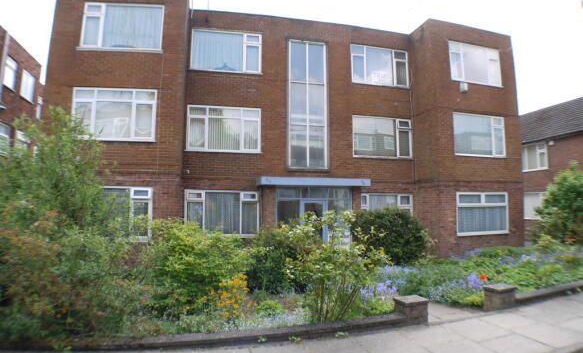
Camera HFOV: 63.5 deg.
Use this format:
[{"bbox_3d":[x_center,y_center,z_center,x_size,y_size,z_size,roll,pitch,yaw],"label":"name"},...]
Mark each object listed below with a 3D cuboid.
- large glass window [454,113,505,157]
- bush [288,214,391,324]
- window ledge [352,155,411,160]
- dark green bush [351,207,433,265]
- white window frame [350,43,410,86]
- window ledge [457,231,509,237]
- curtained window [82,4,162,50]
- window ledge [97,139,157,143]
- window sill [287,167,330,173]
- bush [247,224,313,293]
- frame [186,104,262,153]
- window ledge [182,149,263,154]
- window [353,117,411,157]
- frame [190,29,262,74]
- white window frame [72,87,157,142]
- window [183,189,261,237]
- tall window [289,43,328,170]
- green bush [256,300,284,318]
[{"bbox_3d":[6.137,-1.335,15.350,1.870,1.370,0.140,1,-7,-14],"label":"large glass window"},{"bbox_3d":[0.605,1.170,6.200,1.220,1.360,1.100,1,-7,-14],"label":"bush"},{"bbox_3d":[3.155,-0.601,16.038,2.250,0.090,0.140,1,-5,-16],"label":"window ledge"},{"bbox_3d":[2.960,1.815,14.027,2.100,1.600,1.850,2,-6,-15],"label":"dark green bush"},{"bbox_3d":[3.165,-3.939,16.807,2.200,1.390,0.120,2,-6,-15],"label":"white window frame"},{"bbox_3d":[6.097,1.835,15.050,1.900,0.100,0.170,1,-7,-14],"label":"window ledge"},{"bbox_3d":[-4.673,-4.122,13.000,2.080,1.280,0.140,1,-7,-14],"label":"curtained window"},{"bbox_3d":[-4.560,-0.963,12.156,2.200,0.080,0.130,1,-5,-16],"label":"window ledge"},{"bbox_3d":[0.571,-0.231,15.550,1.420,0.120,0.160,1,-5,-16],"label":"window sill"},{"bbox_3d":[-0.233,1.573,9.155,1.320,1.270,1.100,1,-5,-16],"label":"bush"},{"bbox_3d":[-2.072,-1.456,14.658,2.320,1.400,0.120,1,-5,-16],"label":"frame"},{"bbox_3d":[-2.161,-0.789,14.873,2.380,0.080,0.150,2,-6,-15],"label":"window ledge"},{"bbox_3d":[3.195,-1.362,16.590,2.200,1.390,0.120,2,-6,-15],"label":"window"},{"bbox_3d":[-2.025,-3.926,14.899,2.250,1.360,0.120,1,-5,-16],"label":"frame"},{"bbox_3d":[-4.730,-1.657,12.600,2.100,1.360,0.140,1,-7,-14],"label":"white window frame"},{"bbox_3d":[-2.187,1.161,14.794,2.300,1.420,0.120,2,-6,-15],"label":"window"},{"bbox_3d":[0.562,-2.386,15.491,1.300,4.200,0.140,1,-5,-16],"label":"tall window"},{"bbox_3d":[-0.291,1.835,6.529,0.370,0.210,0.330,1,-5,-16],"label":"green bush"}]

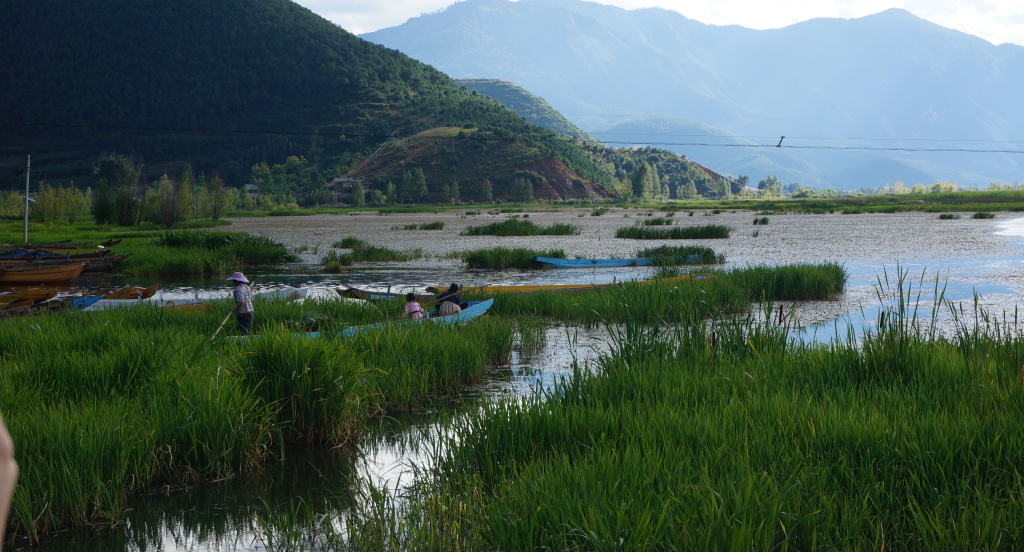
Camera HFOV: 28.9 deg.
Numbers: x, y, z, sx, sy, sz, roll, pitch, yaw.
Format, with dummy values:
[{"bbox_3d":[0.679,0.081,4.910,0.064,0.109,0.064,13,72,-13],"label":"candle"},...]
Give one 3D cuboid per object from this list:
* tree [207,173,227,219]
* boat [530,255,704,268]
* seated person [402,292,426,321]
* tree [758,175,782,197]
[{"bbox_3d":[-28.976,-7.668,195.000,1.950,4.500,1.950,0,2,0],"label":"tree"},{"bbox_3d":[4.445,-0.584,83.000,7.300,0.600,1.100,-1,3,-28],"label":"boat"},{"bbox_3d":[-2.180,0.729,44.600,0.500,0.700,0.520,1,3,18],"label":"seated person"},{"bbox_3d":[82.872,-28.869,640.000,8.400,7.400,7.800,0,2,0],"label":"tree"}]

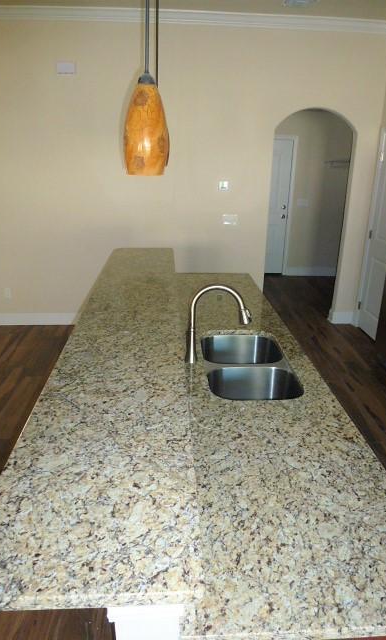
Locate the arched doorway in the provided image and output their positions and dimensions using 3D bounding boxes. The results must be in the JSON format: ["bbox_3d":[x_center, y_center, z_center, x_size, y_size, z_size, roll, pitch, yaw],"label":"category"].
[{"bbox_3d":[1.221,-1.050,4.776,0.868,2.276,0.130,0,20,-4],"label":"arched doorway"}]

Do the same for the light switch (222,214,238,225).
[{"bbox_3d":[0.394,-1.049,4.652,0.162,0.110,0.013,0,20,-4],"label":"light switch"}]

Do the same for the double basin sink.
[{"bbox_3d":[0.240,0.291,2.043,0.403,0.200,0.735,0,20,-4],"label":"double basin sink"}]

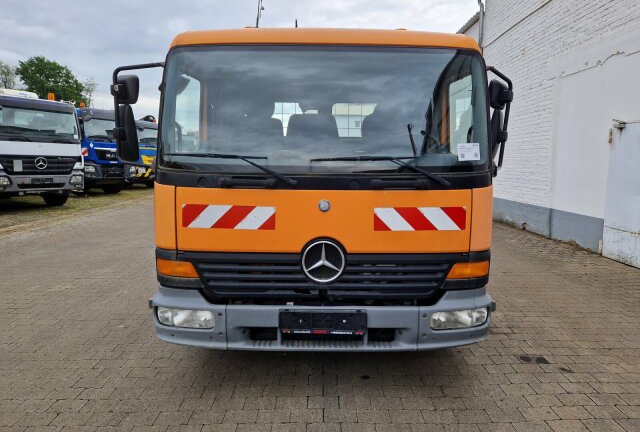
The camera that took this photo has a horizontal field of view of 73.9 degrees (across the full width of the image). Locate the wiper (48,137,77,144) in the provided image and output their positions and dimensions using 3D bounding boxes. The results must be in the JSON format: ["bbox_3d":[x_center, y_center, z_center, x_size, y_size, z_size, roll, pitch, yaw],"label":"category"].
[{"bbox_3d":[-8.781,-2.575,14.500,0.880,0.200,0.140,-6,10,-44],"label":"wiper"}]

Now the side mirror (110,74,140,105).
[{"bbox_3d":[-1.287,-0.839,2.820,0.200,0.200,0.120,4,8,27],"label":"side mirror"}]

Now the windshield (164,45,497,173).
[{"bbox_3d":[0.025,-0.679,2.698,2.110,0.800,0.320,0,7,0],"label":"windshield"}]

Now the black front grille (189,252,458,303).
[{"bbox_3d":[0.017,0.373,2.614,1.670,0.310,0.130,0,7,0],"label":"black front grille"}]

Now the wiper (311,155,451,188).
[{"bbox_3d":[0.371,-0.273,2.610,0.860,0.190,0.090,0,7,0],"label":"wiper"}]

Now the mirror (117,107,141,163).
[{"bbox_3d":[-1.277,-0.557,2.846,0.200,0.380,0.120,4,8,27],"label":"mirror"}]

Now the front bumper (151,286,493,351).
[{"bbox_3d":[0.017,0.622,2.724,2.180,0.360,0.420,0,7,0],"label":"front bumper"}]

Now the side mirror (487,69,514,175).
[{"bbox_3d":[1.254,-0.637,2.903,0.310,0.700,0.160,-5,9,-36],"label":"side mirror"}]

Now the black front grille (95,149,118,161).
[{"bbox_3d":[-9.467,-2.783,19.400,1.500,0.480,0.180,-6,9,-42],"label":"black front grille"}]

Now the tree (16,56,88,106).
[{"bbox_3d":[-23.324,-8.579,37.460,7.000,10.800,7.000,0,7,0],"label":"tree"}]

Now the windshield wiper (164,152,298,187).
[{"bbox_3d":[-0.549,-0.289,2.640,0.850,0.190,0.110,1,7,4],"label":"windshield wiper"}]

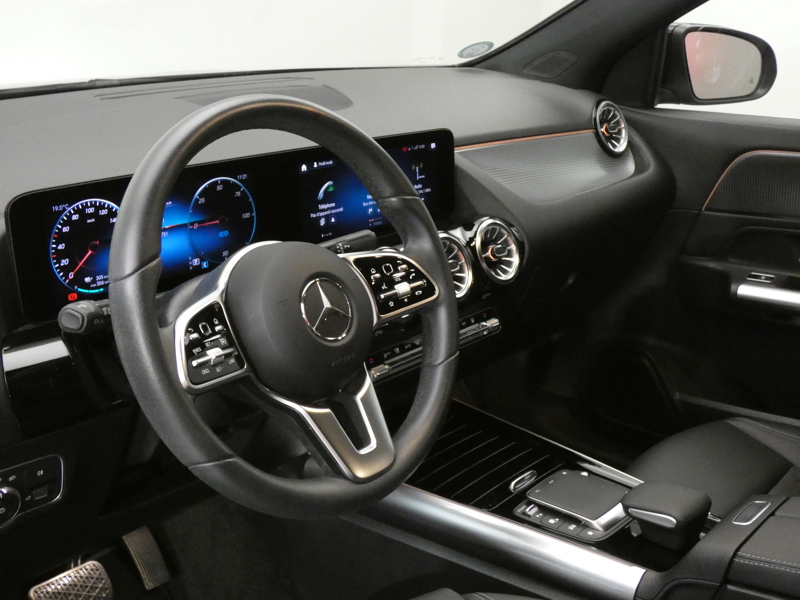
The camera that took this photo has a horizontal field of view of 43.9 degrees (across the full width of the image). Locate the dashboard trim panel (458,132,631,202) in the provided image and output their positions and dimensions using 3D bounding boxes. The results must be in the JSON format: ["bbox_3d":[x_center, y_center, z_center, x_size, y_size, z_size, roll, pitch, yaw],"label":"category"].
[{"bbox_3d":[0.245,-0.208,1.538,0.060,0.105,0.460,-7,8,45],"label":"dashboard trim panel"}]

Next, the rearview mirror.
[{"bbox_3d":[0.578,-0.452,1.874,0.230,0.150,0.130,-10,20,-28],"label":"rearview mirror"}]

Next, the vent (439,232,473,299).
[{"bbox_3d":[0.056,-0.041,1.257,0.088,0.088,0.040,-18,1,-44],"label":"vent"}]

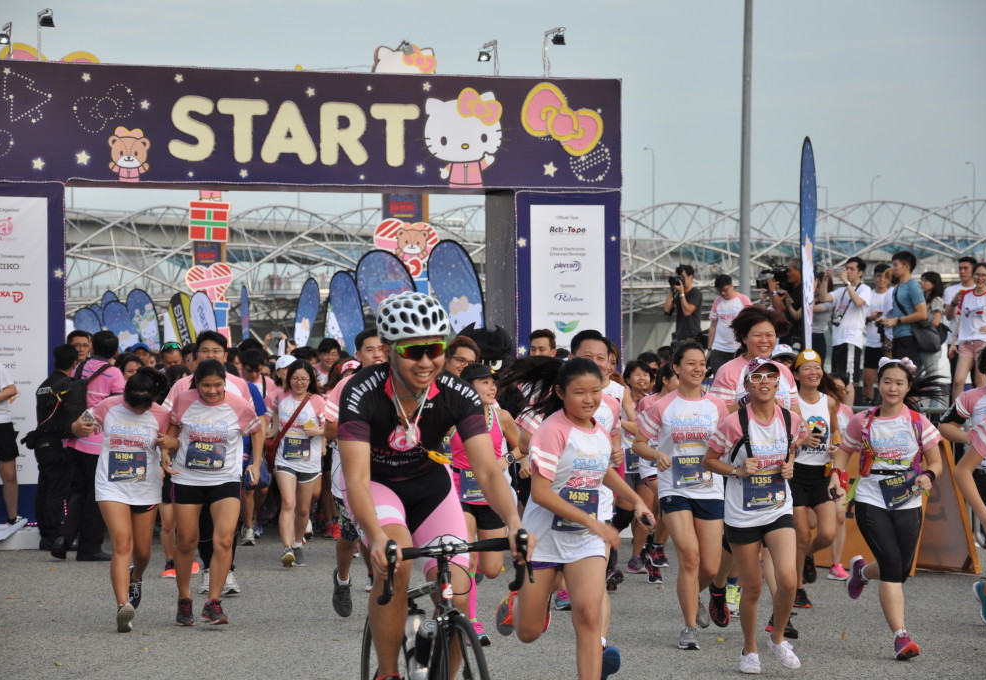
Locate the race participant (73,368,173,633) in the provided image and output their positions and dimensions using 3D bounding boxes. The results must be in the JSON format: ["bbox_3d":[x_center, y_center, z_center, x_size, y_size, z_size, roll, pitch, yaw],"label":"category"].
[{"bbox_3d":[-2.103,0.913,19.400,0.560,1.510,0.600,0,0,-5],"label":"race participant"}]

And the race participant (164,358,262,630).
[{"bbox_3d":[-1.644,0.897,20.050,0.570,1.560,0.480,0,0,-10],"label":"race participant"}]

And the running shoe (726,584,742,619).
[{"bbox_3d":[1.432,1.557,20.300,0.100,0.120,0.270,0,22,0],"label":"running shoe"}]

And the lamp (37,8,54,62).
[{"bbox_3d":[-3.658,-2.484,27.900,0.130,0.480,0.180,0,0,30],"label":"lamp"}]

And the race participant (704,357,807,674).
[{"bbox_3d":[1.340,0.896,17.400,0.530,1.620,0.550,0,0,-6],"label":"race participant"}]

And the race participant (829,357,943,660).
[{"bbox_3d":[2.072,0.887,17.950,0.580,1.570,0.800,0,0,-17],"label":"race participant"}]

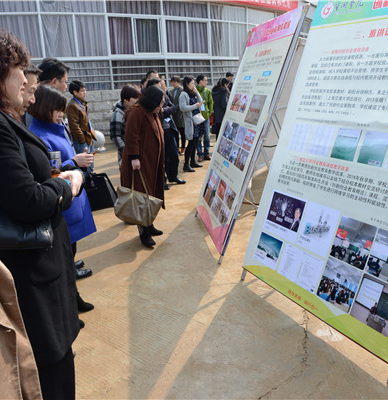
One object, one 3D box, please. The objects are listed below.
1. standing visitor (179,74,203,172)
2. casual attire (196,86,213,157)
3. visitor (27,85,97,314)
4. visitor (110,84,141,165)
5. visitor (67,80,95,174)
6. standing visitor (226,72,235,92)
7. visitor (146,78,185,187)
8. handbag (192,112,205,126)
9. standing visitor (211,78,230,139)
[{"bbox_3d":[-0.081,-1.385,7.299,0.420,1.678,0.480,3,17,19],"label":"standing visitor"},{"bbox_3d":[0.180,-1.568,8.205,0.340,1.464,0.500,13,22,43],"label":"casual attire"},{"bbox_3d":[-0.861,0.068,2.584,0.460,1.566,0.500,-2,16,0],"label":"visitor"},{"bbox_3d":[-0.735,-0.623,4.966,0.420,1.560,0.500,0,16,8],"label":"visitor"},{"bbox_3d":[-1.511,-0.795,5.528,0.340,1.642,0.500,2,17,14],"label":"visitor"},{"bbox_3d":[0.936,-2.333,10.247,0.340,1.780,0.500,0,16,10],"label":"standing visitor"},{"bbox_3d":[-0.389,-1.045,6.258,0.400,1.626,0.520,5,18,24],"label":"visitor"},{"bbox_3d":[0.093,-1.416,7.034,0.220,0.160,0.090,-36,28,-17],"label":"handbag"},{"bbox_3d":[0.659,-1.980,9.327,0.360,1.635,0.500,-11,18,-29],"label":"standing visitor"}]

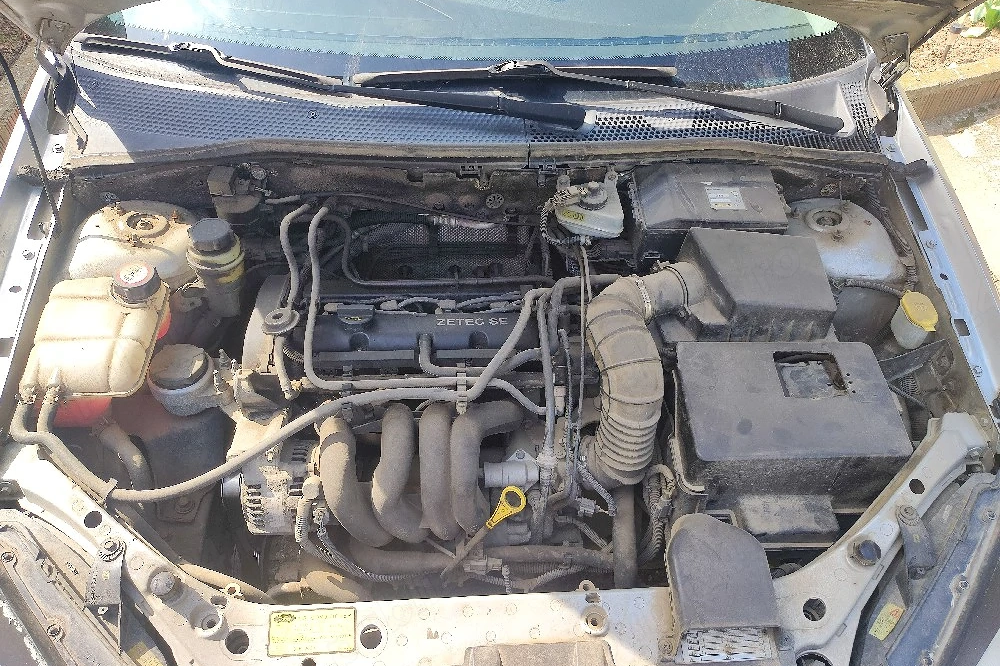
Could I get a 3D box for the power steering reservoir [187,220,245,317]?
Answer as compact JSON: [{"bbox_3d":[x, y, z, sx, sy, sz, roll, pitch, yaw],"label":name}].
[{"bbox_3d":[-0.432,-0.095,1.104,0.078,0.152,0.078,3,44,-9],"label":"power steering reservoir"}]

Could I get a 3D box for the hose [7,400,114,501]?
[{"bbox_3d":[-0.501,0.132,0.838,0.177,0.050,0.056,25,51,18],"label":"hose"}]

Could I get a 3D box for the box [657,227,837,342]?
[{"bbox_3d":[0.349,-0.038,1.096,0.222,0.165,0.180,2,48,-2],"label":"box"}]

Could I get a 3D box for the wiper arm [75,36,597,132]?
[{"bbox_3d":[-0.294,-0.433,1.229,0.897,0.048,0.055,10,48,4],"label":"wiper arm"}]

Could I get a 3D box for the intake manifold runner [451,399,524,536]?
[{"bbox_3d":[-0.018,0.203,1.085,0.100,0.175,0.125,0,47,0],"label":"intake manifold runner"}]

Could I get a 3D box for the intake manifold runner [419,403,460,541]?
[{"bbox_3d":[-0.088,0.212,1.088,0.056,0.180,0.125,0,47,0],"label":"intake manifold runner"}]

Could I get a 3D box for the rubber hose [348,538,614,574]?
[{"bbox_3d":[-0.025,0.330,1.051,0.382,0.042,0.042,1,48,-3],"label":"rubber hose"}]

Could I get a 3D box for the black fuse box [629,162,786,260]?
[{"bbox_3d":[0.331,-0.184,1.175,0.222,0.122,0.148,-1,48,-5],"label":"black fuse box"}]

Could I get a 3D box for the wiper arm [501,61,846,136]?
[{"bbox_3d":[0.296,-0.411,1.244,0.589,0.050,0.050,12,48,4],"label":"wiper arm"}]

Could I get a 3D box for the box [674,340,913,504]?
[{"bbox_3d":[0.397,0.129,1.026,0.280,0.120,0.200,0,47,0],"label":"box"}]

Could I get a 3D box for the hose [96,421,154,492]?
[{"bbox_3d":[-0.510,0.167,0.977,0.070,0.078,0.078,-1,48,-5],"label":"hose"}]

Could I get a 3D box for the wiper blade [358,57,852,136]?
[{"bbox_3d":[0.153,-0.390,1.177,0.765,0.060,0.085,4,47,3],"label":"wiper blade"}]

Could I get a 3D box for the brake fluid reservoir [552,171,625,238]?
[{"bbox_3d":[0.145,-0.212,1.183,0.105,0.075,0.092,0,47,0],"label":"brake fluid reservoir"}]

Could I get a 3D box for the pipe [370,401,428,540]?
[{"bbox_3d":[-0.148,0.213,1.089,0.075,0.180,0.125,0,47,0],"label":"pipe"}]

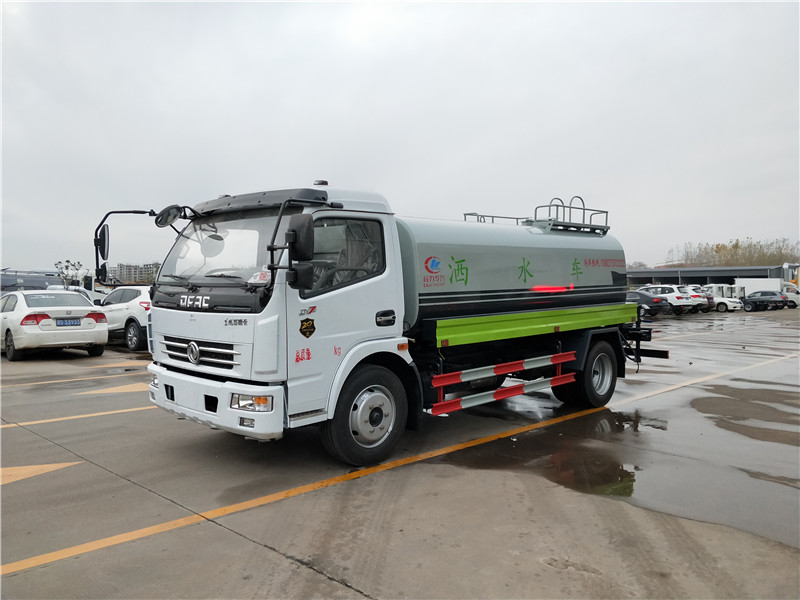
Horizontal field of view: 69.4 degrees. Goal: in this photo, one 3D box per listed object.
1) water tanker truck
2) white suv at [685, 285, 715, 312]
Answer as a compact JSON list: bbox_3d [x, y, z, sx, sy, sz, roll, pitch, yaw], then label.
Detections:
[{"bbox_3d":[0.755,-0.012,7.218,7.200,2.780,2.420,-1,1,-44],"label":"water tanker truck"},{"bbox_3d":[17.744,-0.009,38.065,1.840,1.710,4.600,-1,1,-43],"label":"white suv"}]

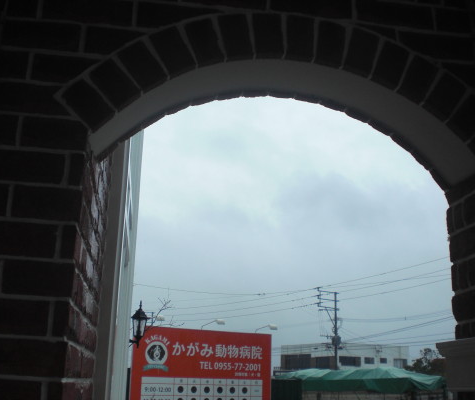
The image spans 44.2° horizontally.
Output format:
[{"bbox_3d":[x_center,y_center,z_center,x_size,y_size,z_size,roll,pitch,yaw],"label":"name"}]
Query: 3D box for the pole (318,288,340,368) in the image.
[{"bbox_3d":[8.547,13.702,53.748,2.100,10.983,0.600,11,-21,-28],"label":"pole"}]

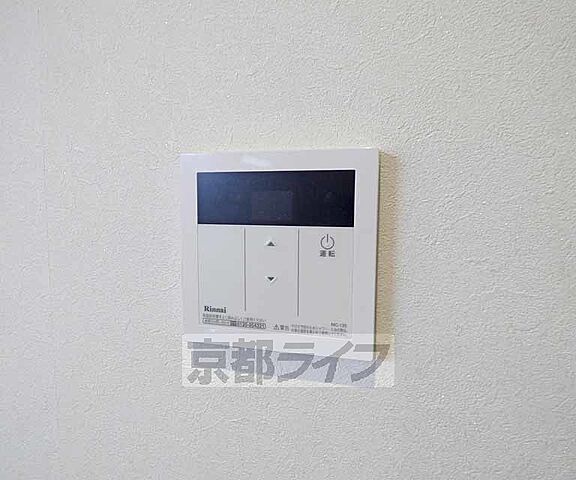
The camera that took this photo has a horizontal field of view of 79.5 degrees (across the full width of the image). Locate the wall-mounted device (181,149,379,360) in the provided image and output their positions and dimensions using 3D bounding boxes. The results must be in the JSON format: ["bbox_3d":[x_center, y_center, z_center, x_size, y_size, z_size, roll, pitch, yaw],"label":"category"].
[{"bbox_3d":[-0.007,0.007,0.216,0.120,0.120,0.019,2,5,13],"label":"wall-mounted device"}]

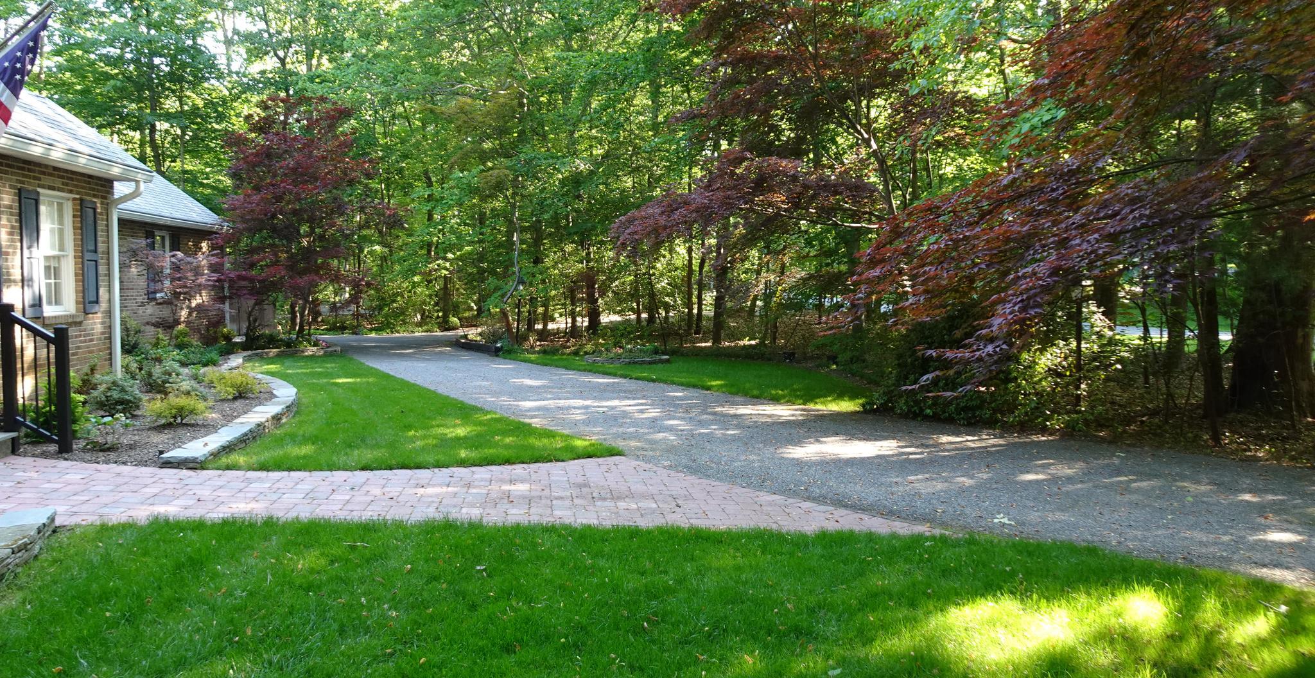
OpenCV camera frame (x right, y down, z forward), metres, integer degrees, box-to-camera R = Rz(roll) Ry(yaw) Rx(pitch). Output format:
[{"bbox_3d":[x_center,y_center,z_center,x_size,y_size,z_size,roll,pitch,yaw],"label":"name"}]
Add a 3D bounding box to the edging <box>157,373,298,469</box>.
[{"bbox_3d":[-4.020,0.713,9.134,0.800,0.200,6.500,-1,3,-20],"label":"edging"}]

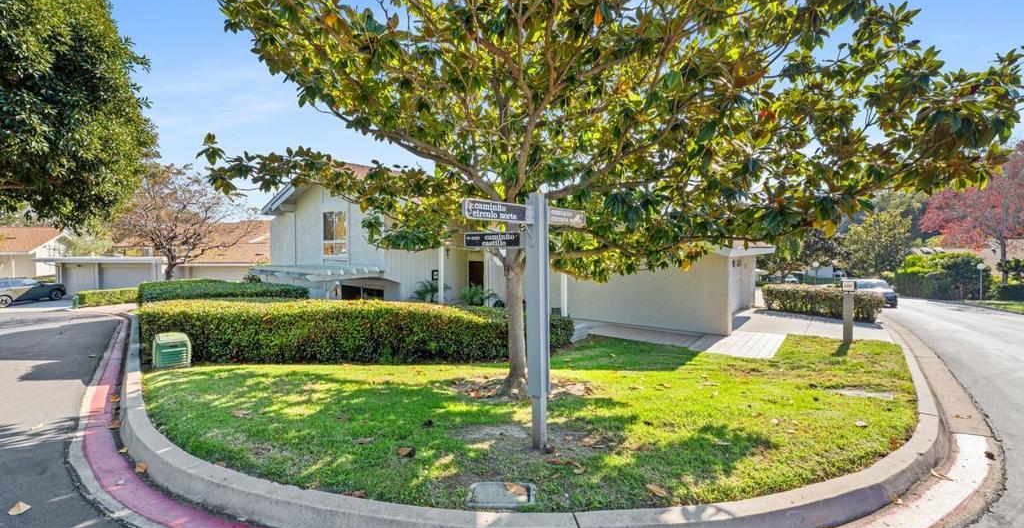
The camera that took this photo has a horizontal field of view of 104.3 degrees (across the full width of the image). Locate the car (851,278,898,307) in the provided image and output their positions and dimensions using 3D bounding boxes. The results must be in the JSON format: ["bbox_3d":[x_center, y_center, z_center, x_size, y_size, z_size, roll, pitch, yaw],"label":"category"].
[{"bbox_3d":[21.100,1.626,23.545,1.850,1.500,4.600,1,2,36],"label":"car"}]

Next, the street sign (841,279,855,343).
[{"bbox_3d":[8.019,1.133,9.498,0.240,1.487,0.180,1,2,41],"label":"street sign"}]

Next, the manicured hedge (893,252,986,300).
[{"bbox_3d":[28.100,0.760,26.100,2.100,2.800,4.800,0,1,-26],"label":"manicured hedge"}]

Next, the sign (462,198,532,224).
[{"bbox_3d":[-0.083,-0.458,3.480,0.780,0.165,0.060,-1,1,-44],"label":"sign"}]

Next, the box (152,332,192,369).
[{"bbox_3d":[-5.979,1.515,7.025,0.500,0.540,0.470,-1,2,-37],"label":"box"}]

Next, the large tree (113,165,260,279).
[{"bbox_3d":[-20.000,-1.700,24.500,7.400,7.900,7.000,-1,1,-39],"label":"large tree"}]

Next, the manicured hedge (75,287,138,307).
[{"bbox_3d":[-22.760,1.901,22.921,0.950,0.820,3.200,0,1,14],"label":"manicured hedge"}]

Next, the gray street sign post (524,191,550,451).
[{"bbox_3d":[0.243,0.520,3.640,0.150,2.345,0.140,-1,2,-38],"label":"gray street sign post"}]

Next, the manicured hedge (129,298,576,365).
[{"bbox_3d":[-2.800,1.270,7.850,7.900,0.970,1.650,0,1,-3],"label":"manicured hedge"}]

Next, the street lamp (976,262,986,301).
[{"bbox_3d":[27.900,1.100,23.700,0.360,2.300,0.360,-1,1,-41],"label":"street lamp"}]

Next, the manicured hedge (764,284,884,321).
[{"bbox_3d":[12.220,1.519,15.990,0.880,1.070,4.000,-1,2,-26],"label":"manicured hedge"}]

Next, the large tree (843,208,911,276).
[{"bbox_3d":[30.200,-1.300,33.000,4.600,6.500,4.600,1,1,42],"label":"large tree"}]

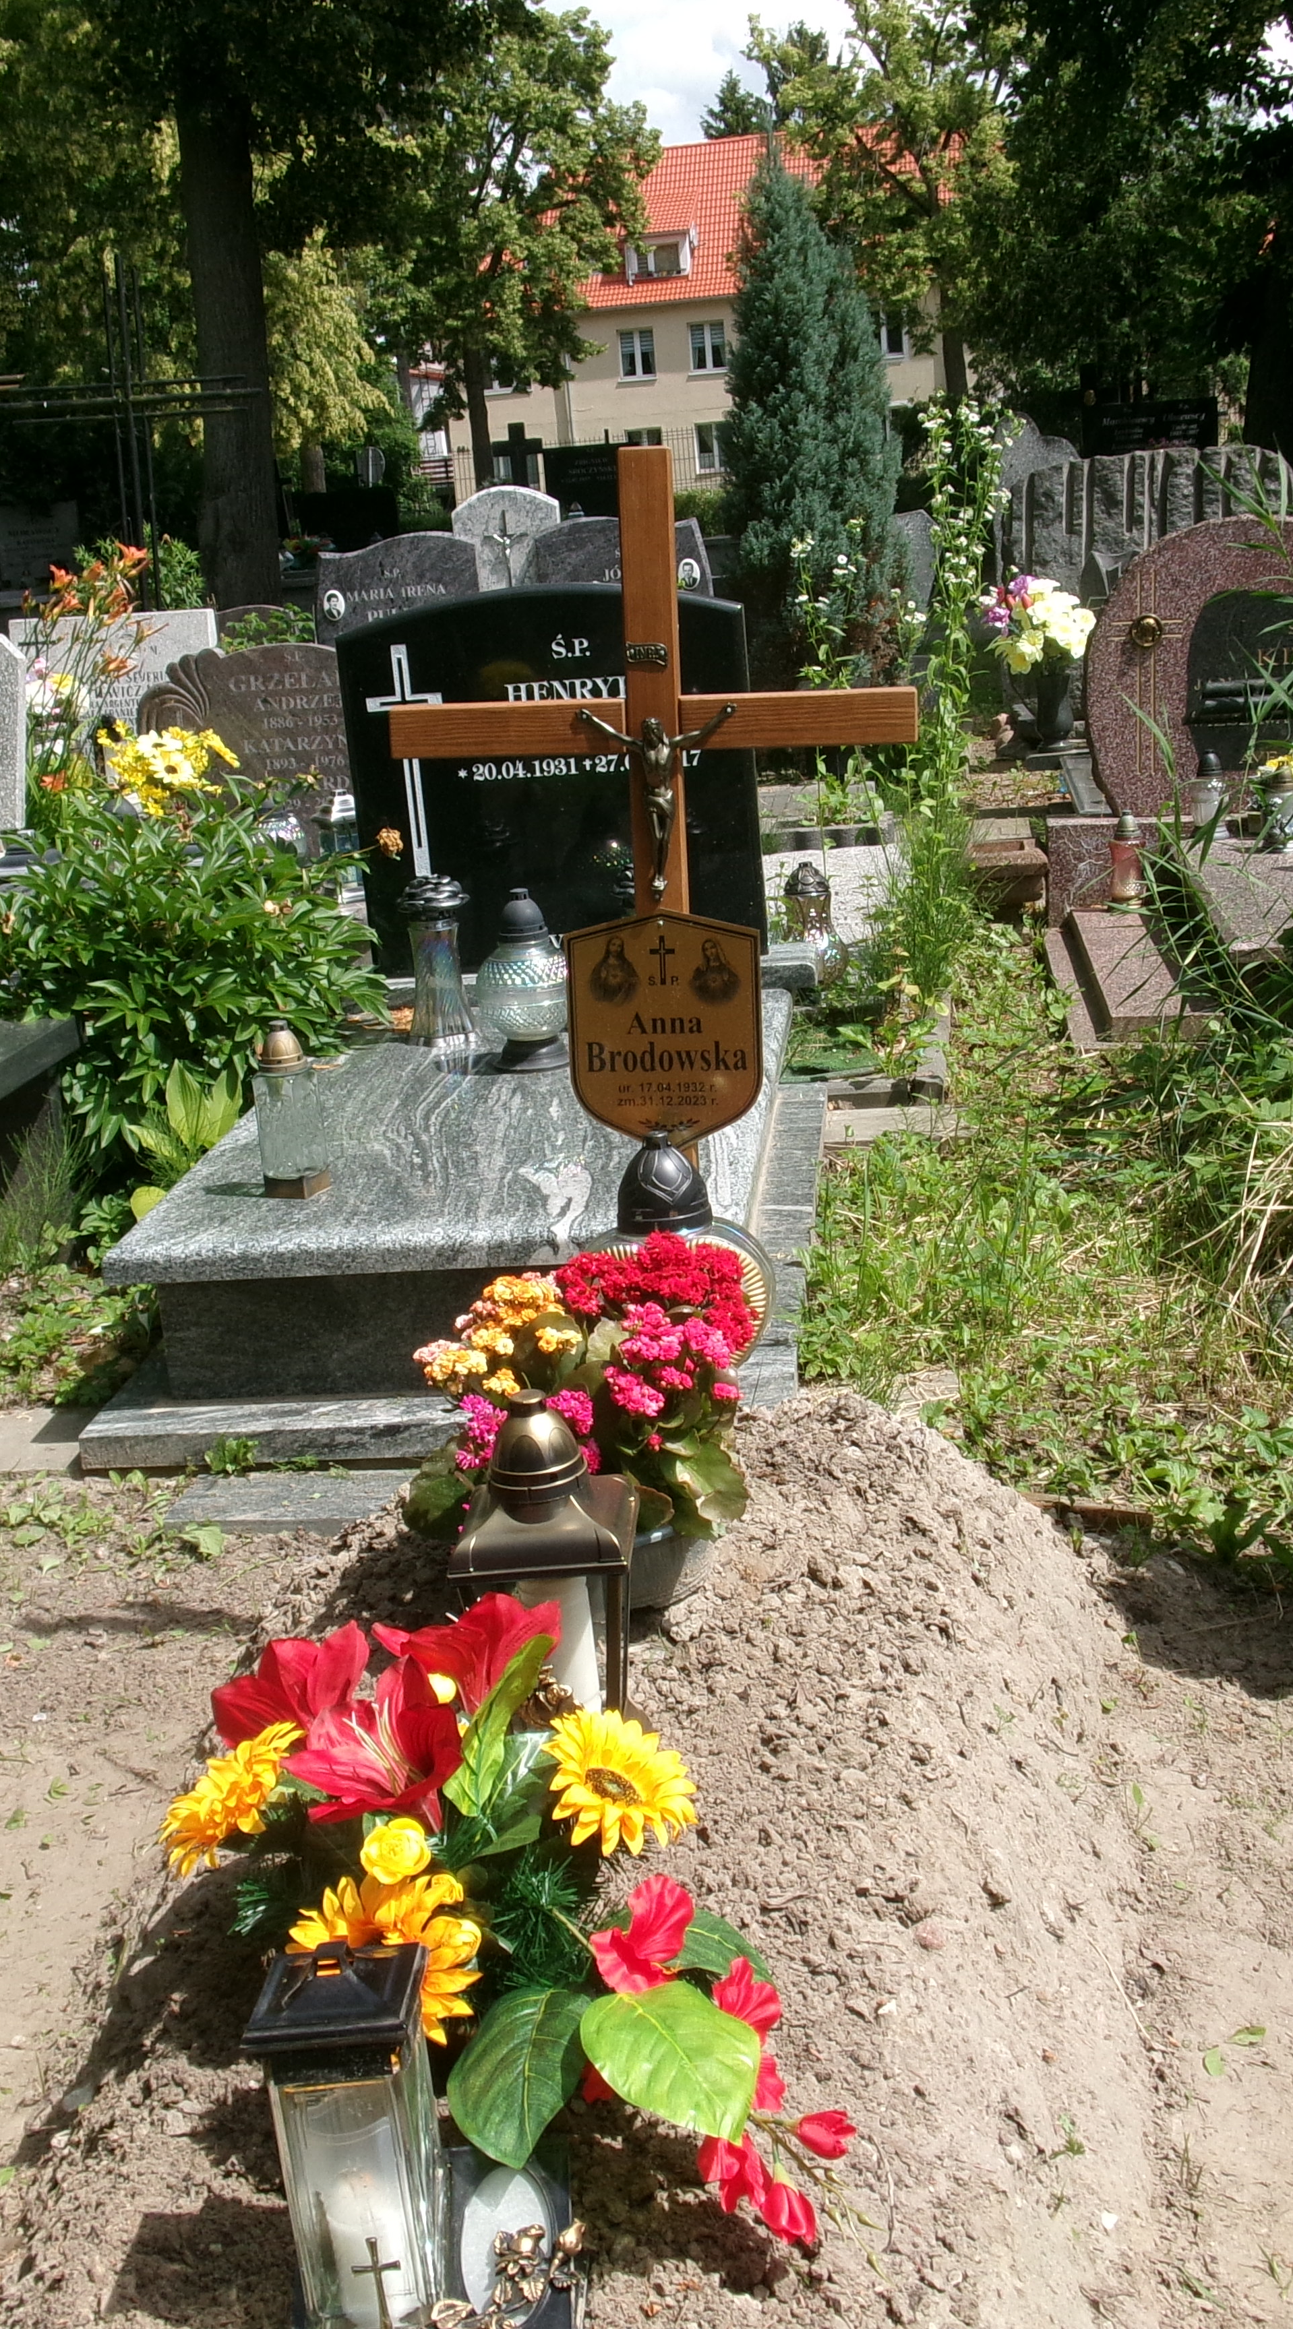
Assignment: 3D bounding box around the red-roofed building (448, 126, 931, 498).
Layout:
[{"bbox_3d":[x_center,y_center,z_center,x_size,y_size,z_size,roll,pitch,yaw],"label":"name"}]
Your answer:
[{"bbox_3d":[2.403,-26.323,79.000,17.000,11.200,10.000,-6,13,-7],"label":"red-roofed building"}]

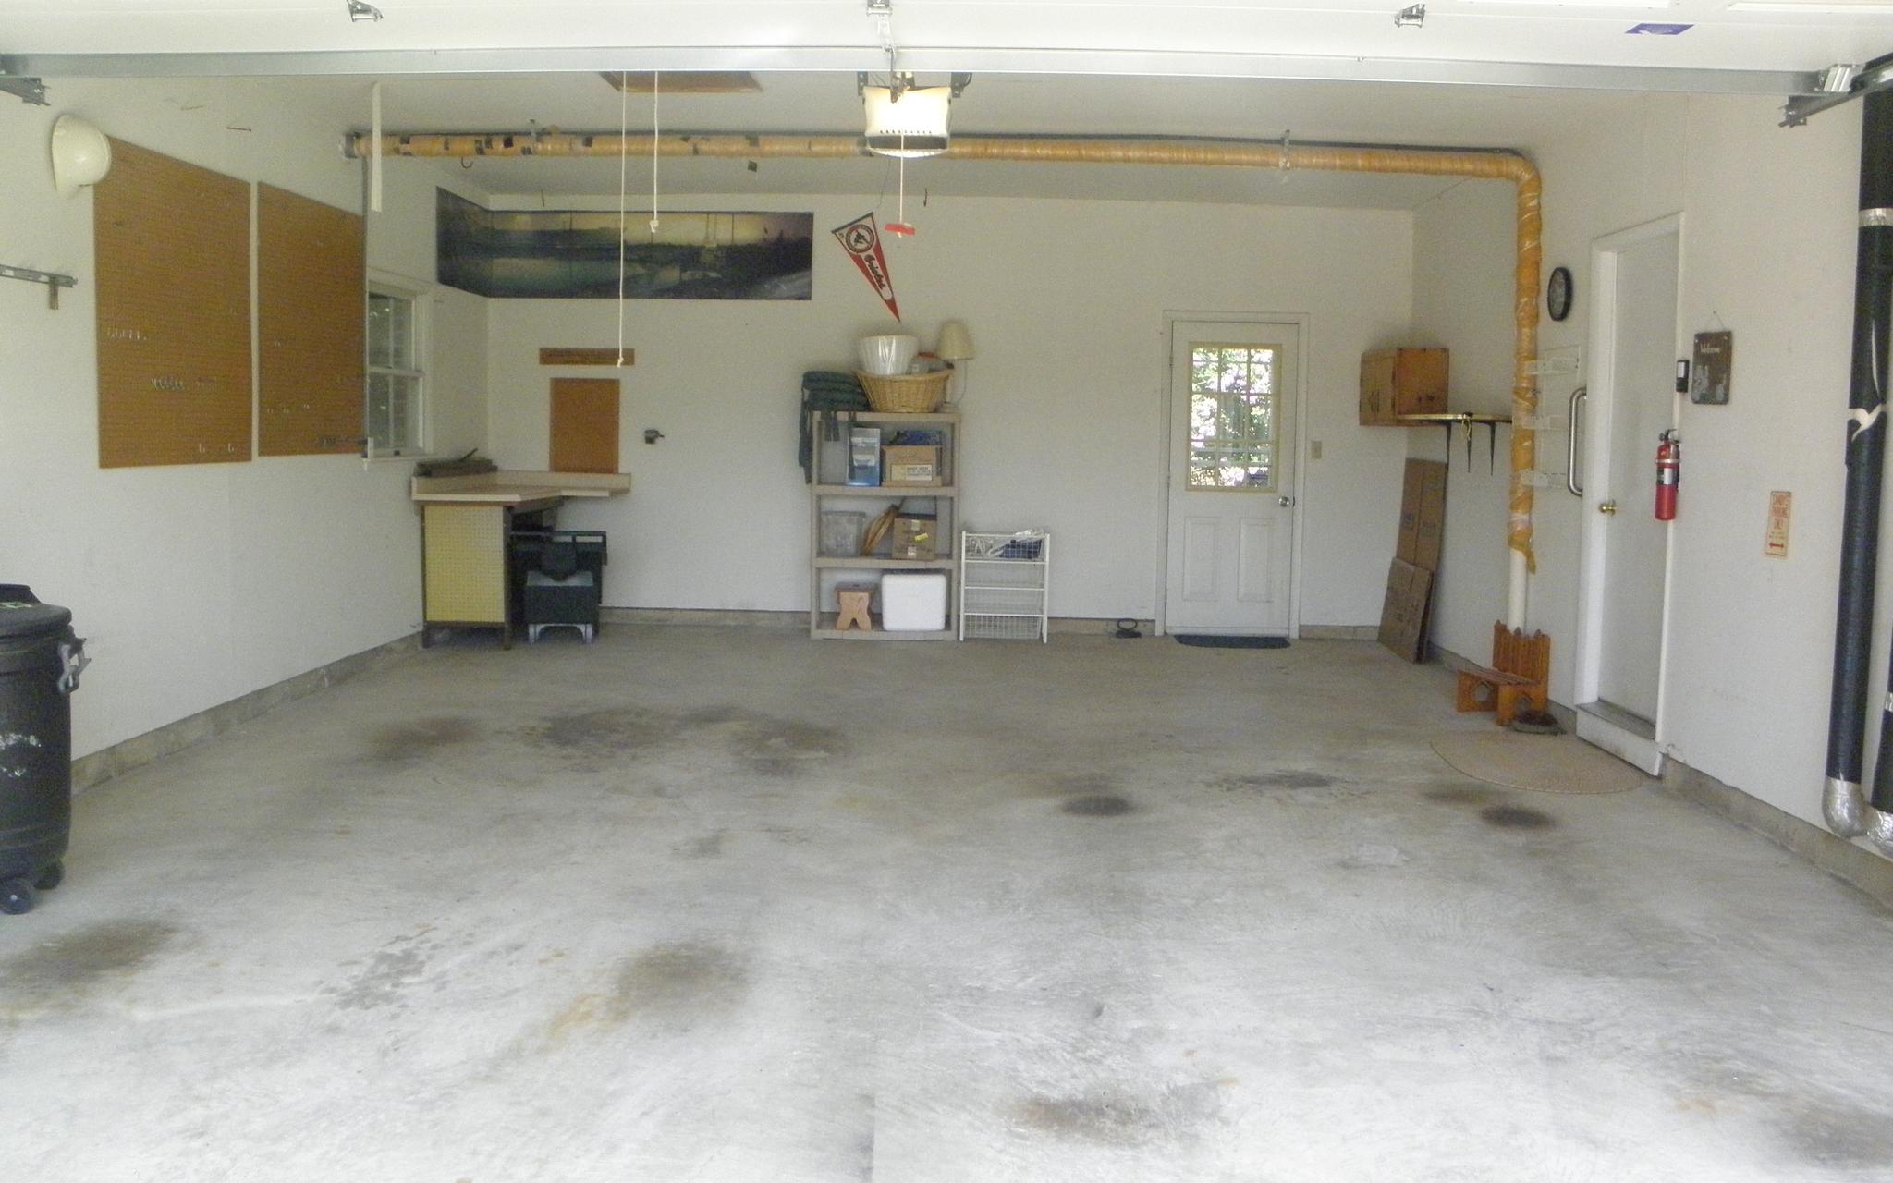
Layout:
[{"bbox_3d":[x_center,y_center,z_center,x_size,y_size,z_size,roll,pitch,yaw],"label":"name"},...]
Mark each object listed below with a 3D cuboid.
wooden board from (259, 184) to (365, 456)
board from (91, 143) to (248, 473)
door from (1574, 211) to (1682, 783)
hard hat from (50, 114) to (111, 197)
[{"bbox_3d":[-3.009,-1.252,7.341,0.025,1.200,1.200,1,6,0],"label":"wooden board"},{"bbox_3d":[-3.022,-1.096,6.051,0.025,1.190,1.200,1,6,0],"label":"board"},{"bbox_3d":[3.054,-0.452,6.789,0.120,2.270,0.880,1,6,0],"label":"door"},{"bbox_3d":[-2.943,-1.496,5.262,0.150,0.280,0.220,1,6,1],"label":"hard hat"}]

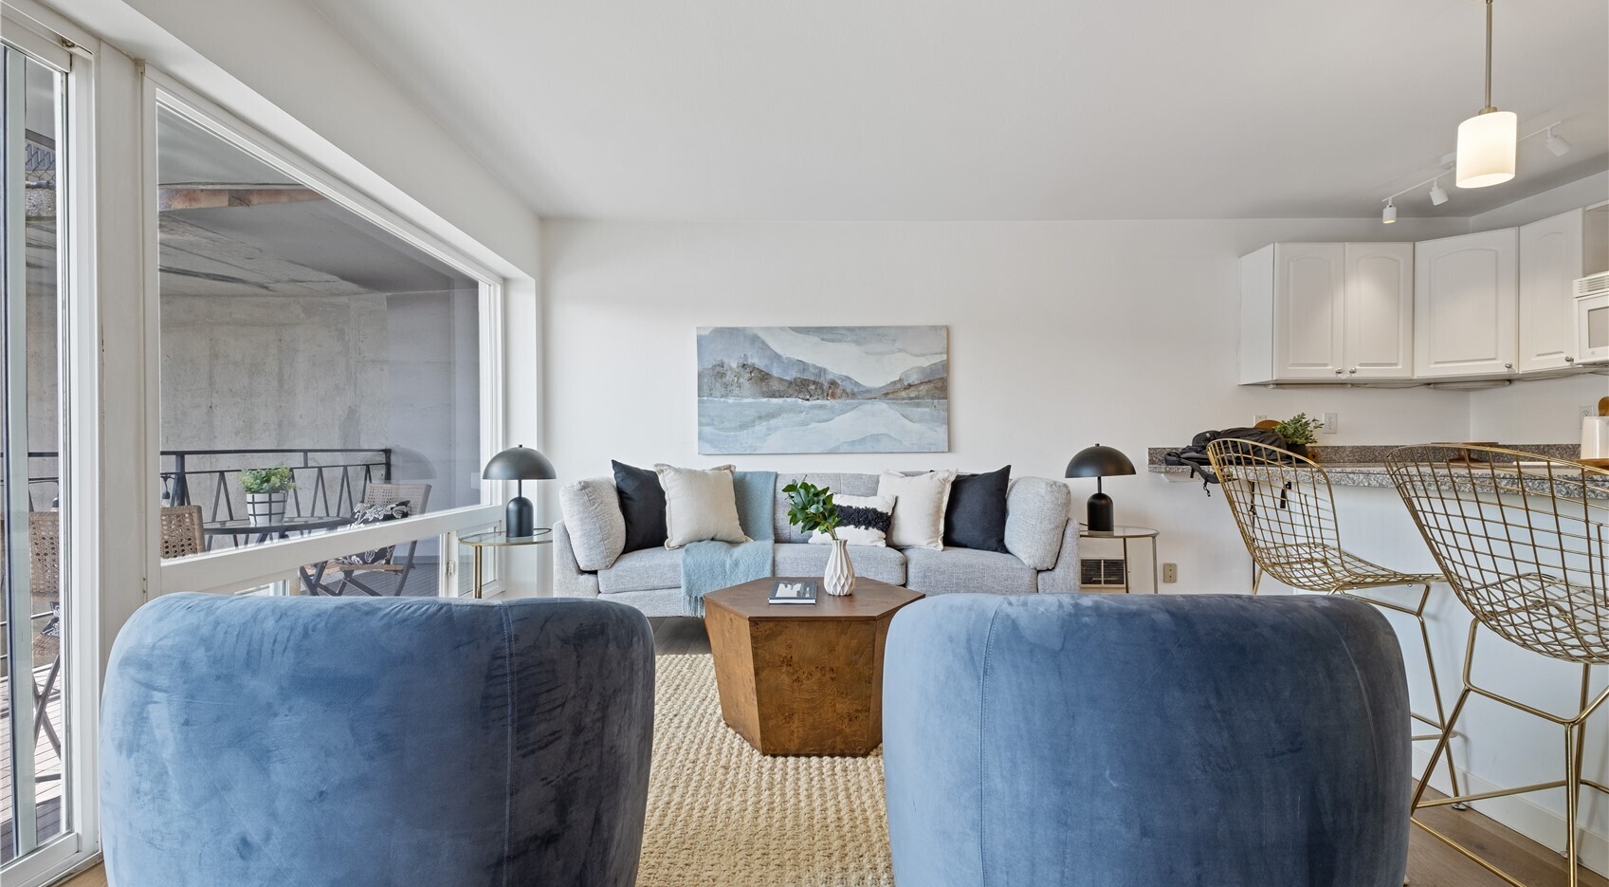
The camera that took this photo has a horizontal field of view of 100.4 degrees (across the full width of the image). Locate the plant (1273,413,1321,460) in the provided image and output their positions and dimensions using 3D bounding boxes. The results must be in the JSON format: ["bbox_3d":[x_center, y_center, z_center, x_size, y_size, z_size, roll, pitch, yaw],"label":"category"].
[{"bbox_3d":[2.755,-0.030,3.750,0.250,0.285,0.240,0,0,0],"label":"plant"}]

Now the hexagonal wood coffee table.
[{"bbox_3d":[0.038,0.800,2.510,0.830,0.455,0.720,0,0,-1],"label":"hexagonal wood coffee table"}]

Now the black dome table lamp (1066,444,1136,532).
[{"bbox_3d":[1.610,0.243,3.640,0.380,0.485,0.380,0,0,0],"label":"black dome table lamp"}]

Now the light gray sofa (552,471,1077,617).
[{"bbox_3d":[0.055,0.609,3.550,2.450,0.897,0.860,-1,-1,-1],"label":"light gray sofa"}]

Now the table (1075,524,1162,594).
[{"bbox_3d":[1.627,0.755,3.572,0.515,0.574,0.515,-1,-1,-1],"label":"table"}]

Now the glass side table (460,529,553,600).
[{"bbox_3d":[-1.533,0.785,3.483,0.515,0.574,0.515,-1,-1,-1],"label":"glass side table"}]

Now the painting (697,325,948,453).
[{"bbox_3d":[0.120,-0.319,4.009,1.505,0.752,0.036,-1,-1,-1],"label":"painting"}]

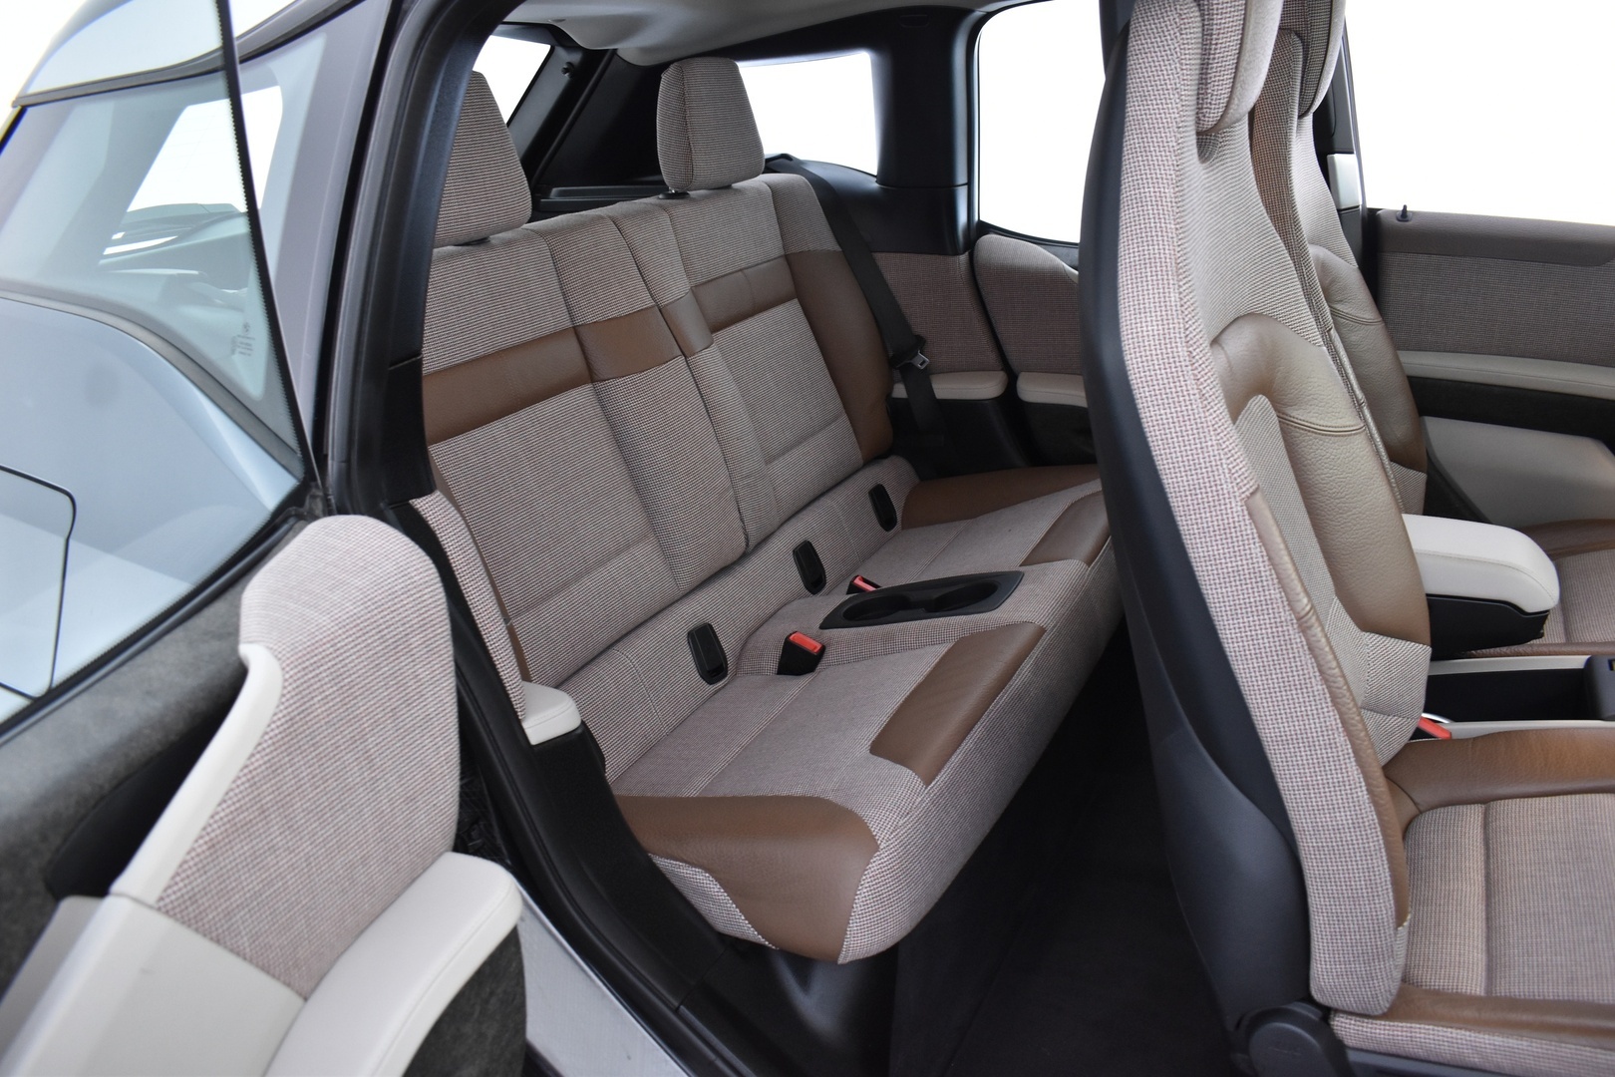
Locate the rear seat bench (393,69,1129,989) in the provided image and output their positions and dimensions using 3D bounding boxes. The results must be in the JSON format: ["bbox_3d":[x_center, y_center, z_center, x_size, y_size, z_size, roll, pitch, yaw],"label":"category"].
[{"bbox_3d":[-0.014,-0.197,1.632,0.795,0.837,1.166,11,25,25],"label":"rear seat bench"}]

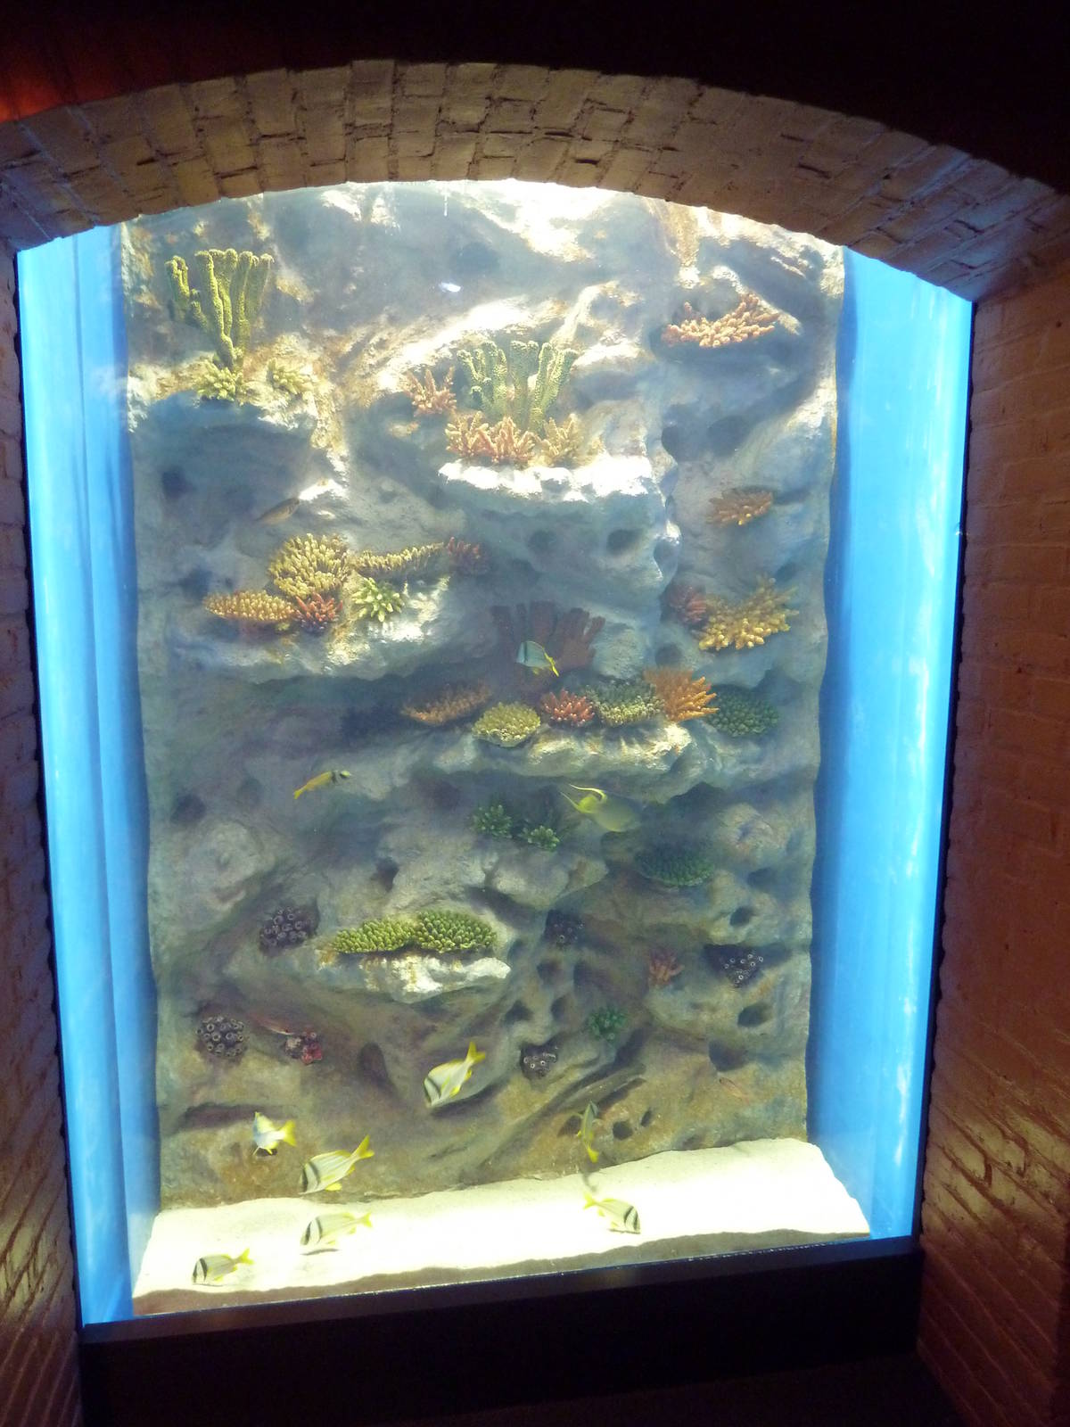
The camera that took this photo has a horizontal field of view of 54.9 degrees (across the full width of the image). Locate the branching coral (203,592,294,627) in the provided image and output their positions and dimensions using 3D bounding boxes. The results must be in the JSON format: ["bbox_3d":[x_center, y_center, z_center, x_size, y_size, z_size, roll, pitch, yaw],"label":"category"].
[{"bbox_3d":[-0.544,-0.200,1.971,0.165,0.070,0.120,-1,8,-9],"label":"branching coral"}]

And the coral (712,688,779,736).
[{"bbox_3d":[0.431,-0.002,2.120,0.134,0.097,0.110,-1,8,-9],"label":"coral"}]

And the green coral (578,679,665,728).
[{"bbox_3d":[0.172,-0.021,2.055,0.154,0.091,0.120,-1,8,-9],"label":"green coral"}]

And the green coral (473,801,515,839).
[{"bbox_3d":[-0.084,0.213,2.064,0.081,0.069,0.075,-1,8,-9],"label":"green coral"}]

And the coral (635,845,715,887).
[{"bbox_3d":[0.289,0.316,2.129,0.154,0.075,0.130,-1,8,-9],"label":"coral"}]

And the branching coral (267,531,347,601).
[{"bbox_3d":[-0.433,-0.278,1.978,0.148,0.130,0.105,-1,8,-9],"label":"branching coral"}]

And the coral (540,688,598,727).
[{"bbox_3d":[0.067,-0.011,2.103,0.108,0.071,0.090,-1,8,-9],"label":"coral"}]

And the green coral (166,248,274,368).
[{"bbox_3d":[-0.576,-0.740,1.893,0.182,0.200,0.110,-1,8,-9],"label":"green coral"}]

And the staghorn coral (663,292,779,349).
[{"bbox_3d":[0.362,-0.764,2.009,0.219,0.100,0.140,-1,8,-9],"label":"staghorn coral"}]

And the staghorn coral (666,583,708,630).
[{"bbox_3d":[0.316,-0.224,2.146,0.082,0.094,0.075,-1,8,-9],"label":"staghorn coral"}]

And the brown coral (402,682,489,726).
[{"bbox_3d":[-0.183,-0.020,2.094,0.179,0.085,0.120,-1,8,-9],"label":"brown coral"}]

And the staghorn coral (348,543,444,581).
[{"bbox_3d":[-0.262,-0.288,1.958,0.176,0.069,0.110,-1,8,-9],"label":"staghorn coral"}]

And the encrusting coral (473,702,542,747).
[{"bbox_3d":[-0.059,0.021,2.063,0.132,0.083,0.110,-1,8,-9],"label":"encrusting coral"}]

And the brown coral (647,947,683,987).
[{"bbox_3d":[0.281,0.549,2.219,0.074,0.081,0.060,-1,8,-9],"label":"brown coral"}]

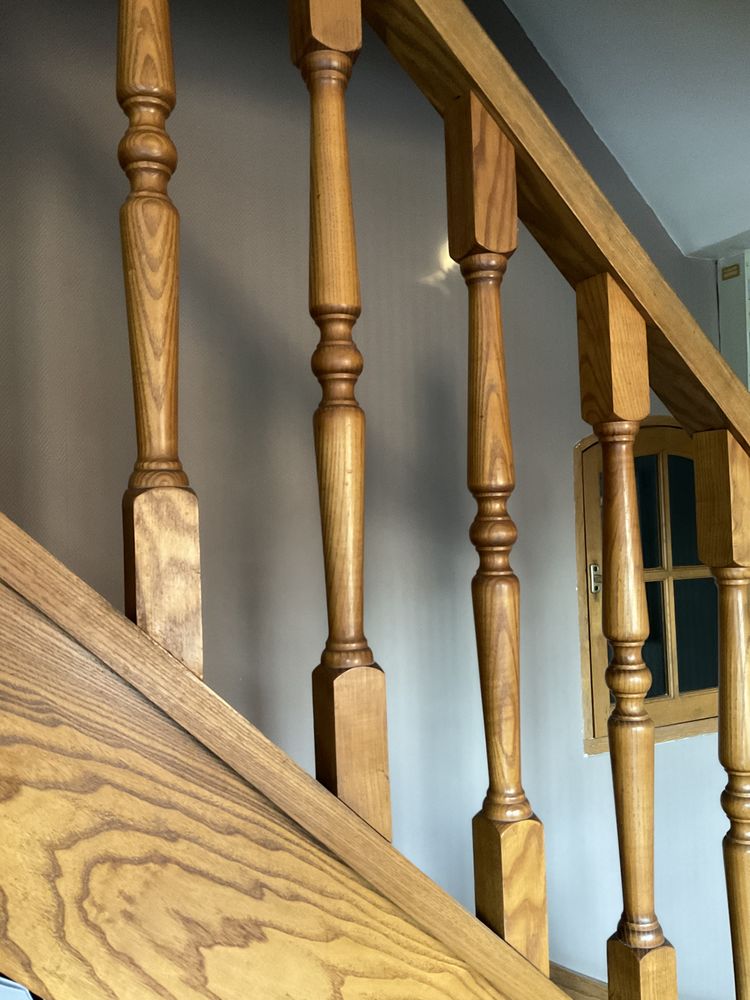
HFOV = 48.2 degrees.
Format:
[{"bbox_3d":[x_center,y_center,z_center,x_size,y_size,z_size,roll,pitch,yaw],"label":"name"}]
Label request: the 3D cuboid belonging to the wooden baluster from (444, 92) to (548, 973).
[{"bbox_3d":[0.110,0.031,0.767,0.045,0.790,0.045,-1,-2,-27],"label":"wooden baluster"}]

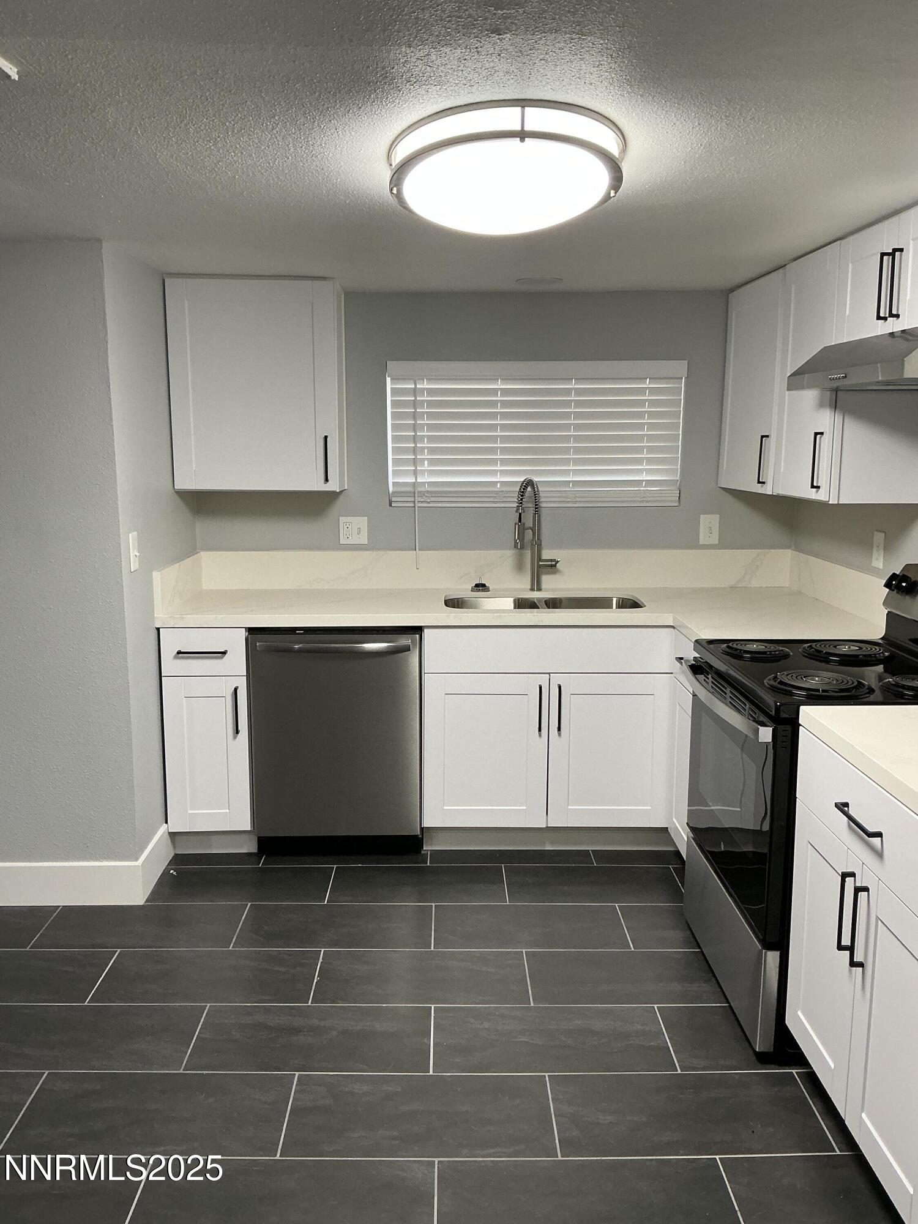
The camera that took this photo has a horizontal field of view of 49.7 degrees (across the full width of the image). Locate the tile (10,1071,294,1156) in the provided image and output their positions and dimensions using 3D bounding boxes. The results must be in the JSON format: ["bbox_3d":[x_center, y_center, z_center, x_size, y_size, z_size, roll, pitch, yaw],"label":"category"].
[{"bbox_3d":[-0.701,1.162,2.283,0.609,0.010,0.295,0,10,-1],"label":"tile"}]

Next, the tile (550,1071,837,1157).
[{"bbox_3d":[0.518,1.151,2.274,0.605,0.010,0.298,0,10,-1],"label":"tile"}]

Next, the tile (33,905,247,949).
[{"bbox_3d":[-1.000,0.999,3.139,0.605,0.010,0.298,0,10,-1],"label":"tile"}]

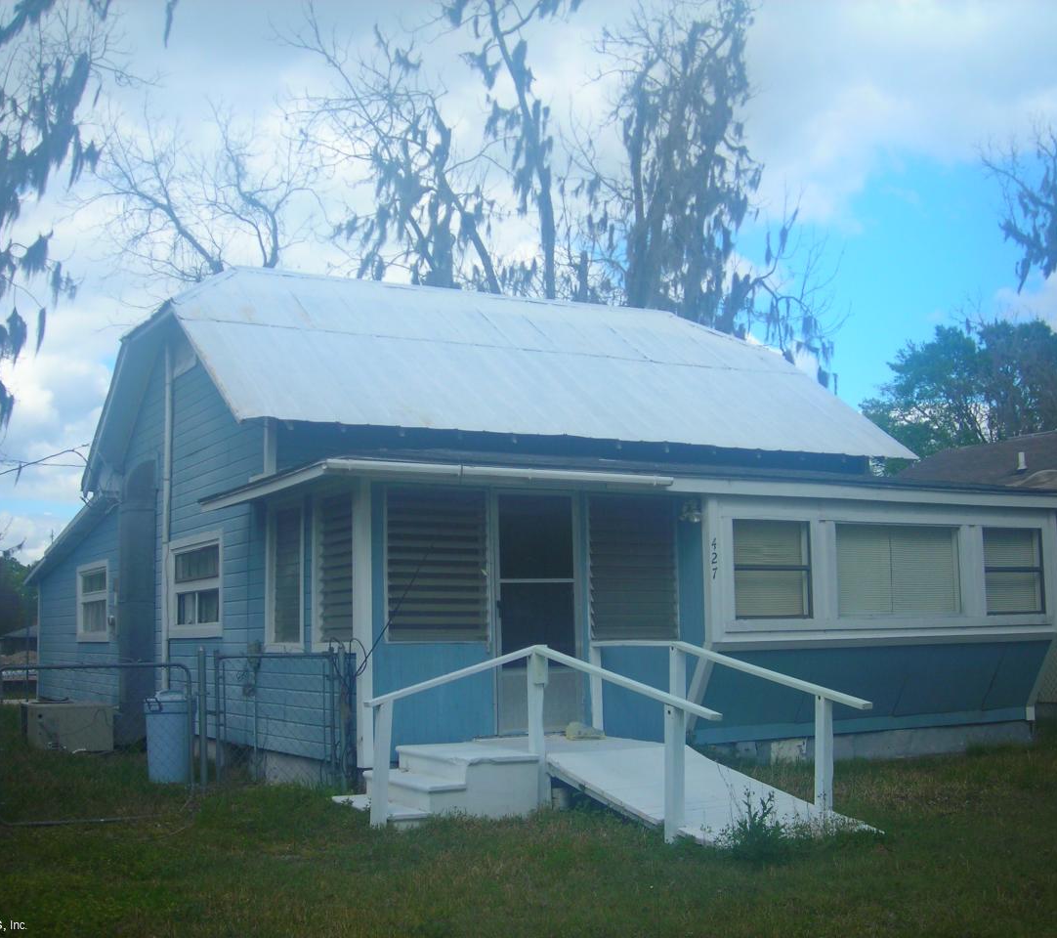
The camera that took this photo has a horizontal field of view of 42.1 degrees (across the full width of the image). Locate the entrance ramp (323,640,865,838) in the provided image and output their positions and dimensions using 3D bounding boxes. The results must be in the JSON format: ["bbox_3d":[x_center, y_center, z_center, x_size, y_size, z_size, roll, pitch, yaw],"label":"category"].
[{"bbox_3d":[0.257,1.846,9.693,2.725,1.227,3.713,3,-8,-29],"label":"entrance ramp"}]

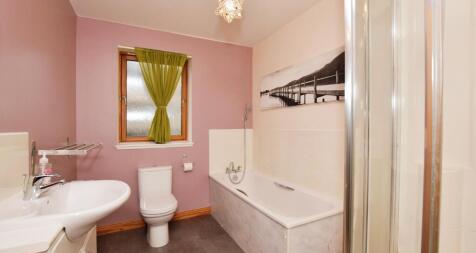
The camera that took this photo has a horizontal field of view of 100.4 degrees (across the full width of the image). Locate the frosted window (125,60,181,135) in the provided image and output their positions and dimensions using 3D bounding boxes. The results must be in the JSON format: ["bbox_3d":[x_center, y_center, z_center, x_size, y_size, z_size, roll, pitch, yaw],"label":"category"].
[{"bbox_3d":[-1.132,-0.356,2.745,0.696,1.003,0.060,0,0,-25],"label":"frosted window"}]

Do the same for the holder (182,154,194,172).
[{"bbox_3d":[-0.667,0.499,2.662,0.135,0.220,0.110,0,0,-25],"label":"holder"}]

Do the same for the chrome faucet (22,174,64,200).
[{"bbox_3d":[-1.001,0.308,1.022,0.168,0.128,0.058,0,0,-25],"label":"chrome faucet"}]

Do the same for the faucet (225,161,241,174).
[{"bbox_3d":[-0.076,0.607,2.916,0.200,0.180,0.130,0,0,-25],"label":"faucet"}]

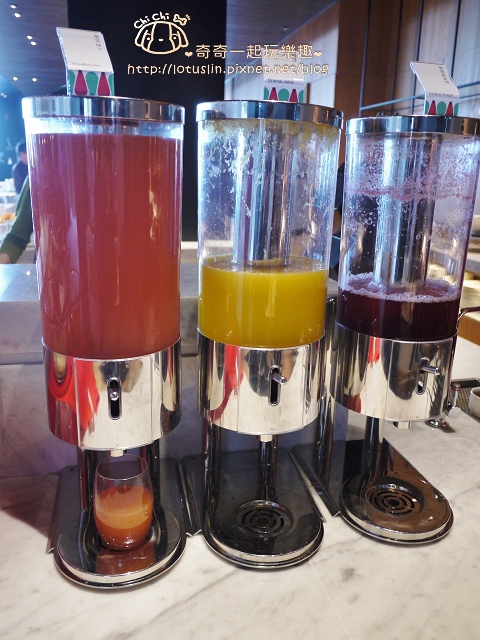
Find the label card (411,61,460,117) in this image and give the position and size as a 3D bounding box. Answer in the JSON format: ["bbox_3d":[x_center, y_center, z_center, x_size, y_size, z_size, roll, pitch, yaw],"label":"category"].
[{"bbox_3d":[0.273,-0.320,0.728,0.053,0.081,0.047,-2,18,-13],"label":"label card"}]

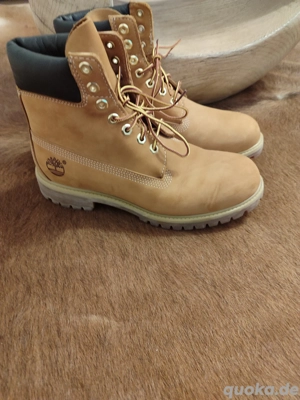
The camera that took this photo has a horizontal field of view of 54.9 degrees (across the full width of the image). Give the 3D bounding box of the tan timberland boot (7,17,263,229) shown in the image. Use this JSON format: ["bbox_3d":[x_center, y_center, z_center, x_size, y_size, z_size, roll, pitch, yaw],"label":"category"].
[{"bbox_3d":[-0.006,-0.082,0.325,0.306,0.208,0.110,6,45,7],"label":"tan timberland boot"}]

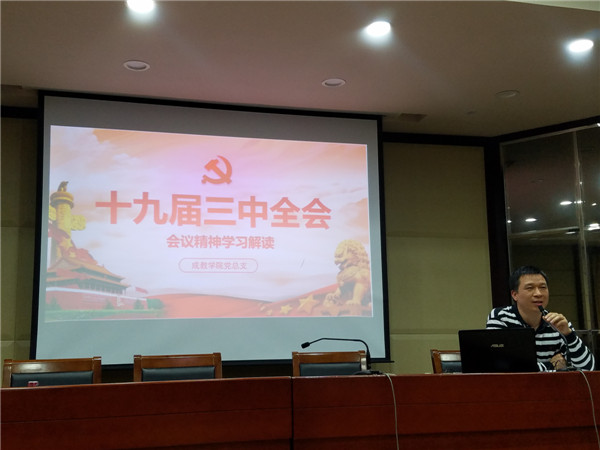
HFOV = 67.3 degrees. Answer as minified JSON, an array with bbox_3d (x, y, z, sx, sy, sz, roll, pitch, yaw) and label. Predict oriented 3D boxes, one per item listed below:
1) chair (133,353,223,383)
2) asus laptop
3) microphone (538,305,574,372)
[{"bbox_3d":[-0.620,1.130,2.140,0.510,0.930,0.560,1,-6,-10],"label":"chair"},{"bbox_3d":[0.835,0.595,2.110,0.370,0.250,0.290,1,-6,-10],"label":"asus laptop"},{"bbox_3d":[1.180,0.525,2.080,0.140,0.310,0.200,2,-6,-20],"label":"microphone"}]

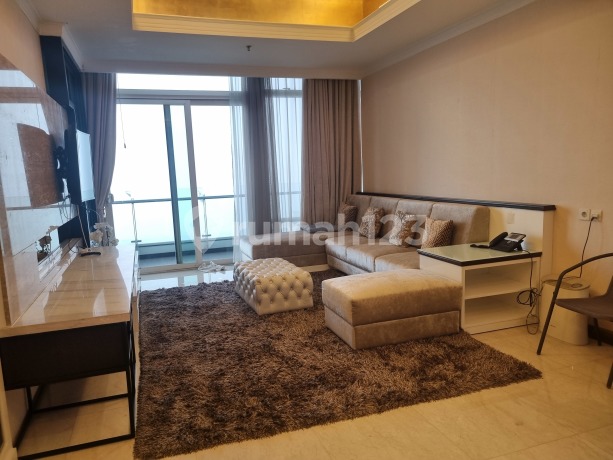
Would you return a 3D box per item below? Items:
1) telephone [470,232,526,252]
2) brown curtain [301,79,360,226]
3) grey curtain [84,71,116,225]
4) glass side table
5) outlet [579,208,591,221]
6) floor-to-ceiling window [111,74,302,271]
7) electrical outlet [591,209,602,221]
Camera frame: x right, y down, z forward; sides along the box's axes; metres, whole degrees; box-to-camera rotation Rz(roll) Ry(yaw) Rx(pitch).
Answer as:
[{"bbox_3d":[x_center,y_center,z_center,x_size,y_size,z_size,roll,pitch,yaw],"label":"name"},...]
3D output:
[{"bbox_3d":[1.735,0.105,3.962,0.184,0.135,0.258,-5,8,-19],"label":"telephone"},{"bbox_3d":[0.375,-0.909,6.867,0.920,2.640,0.170,-4,8,-19],"label":"brown curtain"},{"bbox_3d":[-2.541,-0.663,5.923,0.411,2.658,0.164,-5,8,-19],"label":"grey curtain"},{"bbox_3d":[1.474,0.485,3.962,0.808,0.601,0.610,-5,8,-19],"label":"glass side table"},{"bbox_3d":[2.125,-0.116,3.519,0.015,0.088,0.092,-5,8,-19],"label":"outlet"},{"bbox_3d":[-1.333,-0.810,6.475,2.750,2.700,0.120,-4,8,-19],"label":"floor-to-ceiling window"},{"bbox_3d":[2.158,-0.110,3.426,0.015,0.088,0.092,-5,8,-19],"label":"electrical outlet"}]

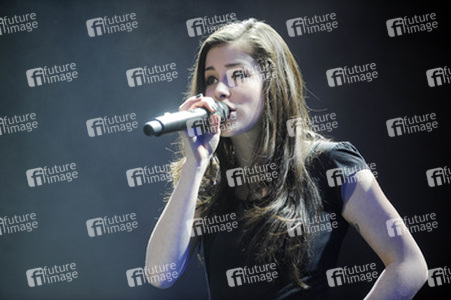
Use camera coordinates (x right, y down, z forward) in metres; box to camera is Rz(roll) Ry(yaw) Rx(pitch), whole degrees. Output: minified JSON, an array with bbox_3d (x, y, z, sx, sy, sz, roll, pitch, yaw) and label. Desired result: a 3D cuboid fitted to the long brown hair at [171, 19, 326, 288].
[{"bbox_3d":[0.044,0.007,5.000,0.250,0.520,0.250,-3,-6,34],"label":"long brown hair"}]

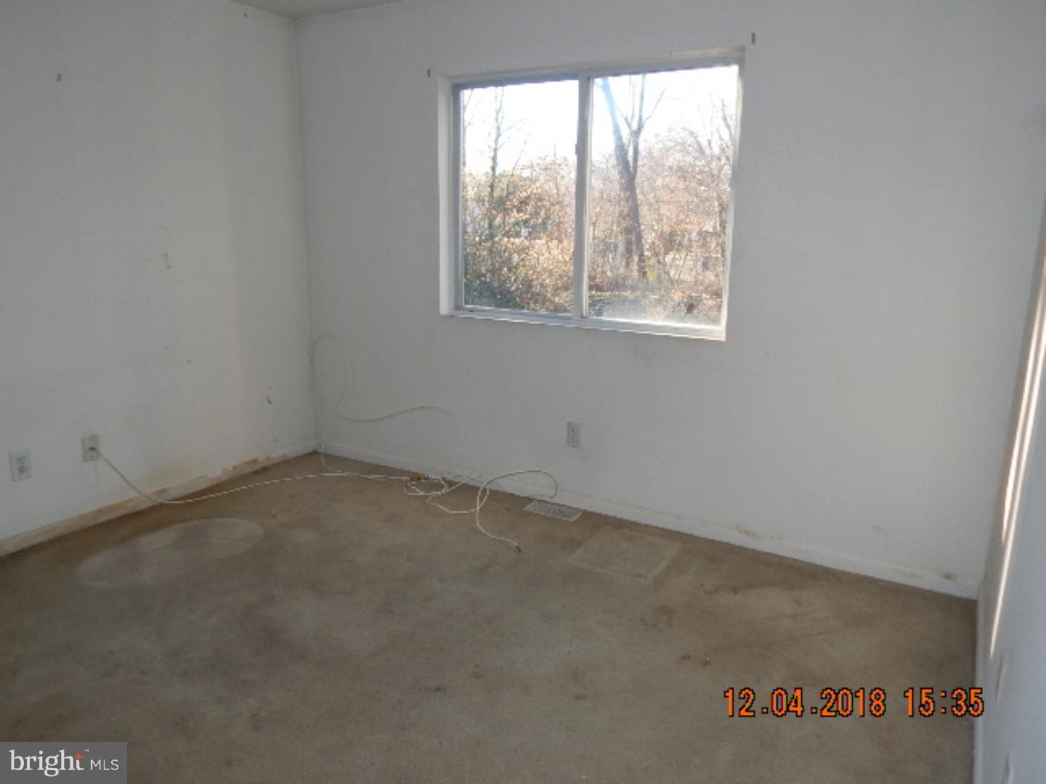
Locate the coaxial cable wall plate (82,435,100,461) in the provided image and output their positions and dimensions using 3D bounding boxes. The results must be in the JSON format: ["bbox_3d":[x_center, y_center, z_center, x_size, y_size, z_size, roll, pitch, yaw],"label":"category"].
[{"bbox_3d":[-1.923,0.249,3.367,0.010,0.117,0.073,8,15,30],"label":"coaxial cable wall plate"}]

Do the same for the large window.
[{"bbox_3d":[0.268,-0.888,3.497,1.477,1.148,0.099,8,15,30],"label":"large window"}]

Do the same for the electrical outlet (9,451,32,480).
[{"bbox_3d":[-2.097,0.305,3.157,0.014,0.118,0.074,8,15,30],"label":"electrical outlet"}]

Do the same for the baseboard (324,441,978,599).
[{"bbox_3d":[0.243,0.539,3.720,3.455,0.077,0.018,8,15,30],"label":"baseboard"}]

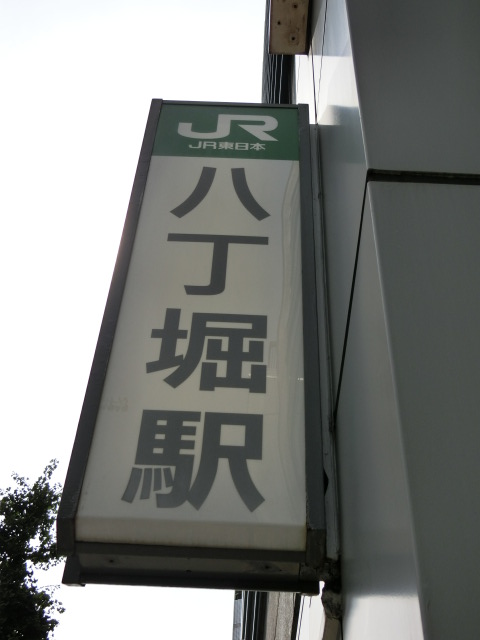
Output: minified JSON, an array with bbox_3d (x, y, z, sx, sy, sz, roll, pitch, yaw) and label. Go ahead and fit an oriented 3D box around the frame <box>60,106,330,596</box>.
[{"bbox_3d":[-0.081,-0.097,3.244,0.650,2.266,0.275,2,-50,1],"label":"frame"}]

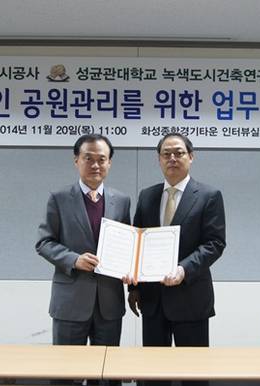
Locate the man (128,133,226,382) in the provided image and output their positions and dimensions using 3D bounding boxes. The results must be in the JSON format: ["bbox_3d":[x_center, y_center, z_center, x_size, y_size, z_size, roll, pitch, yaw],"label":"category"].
[{"bbox_3d":[0.243,0.560,2.770,0.520,1.750,0.420,0,0,14],"label":"man"}]

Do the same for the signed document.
[{"bbox_3d":[0.042,0.291,2.620,0.410,0.300,0.070,5,-28,0],"label":"signed document"}]

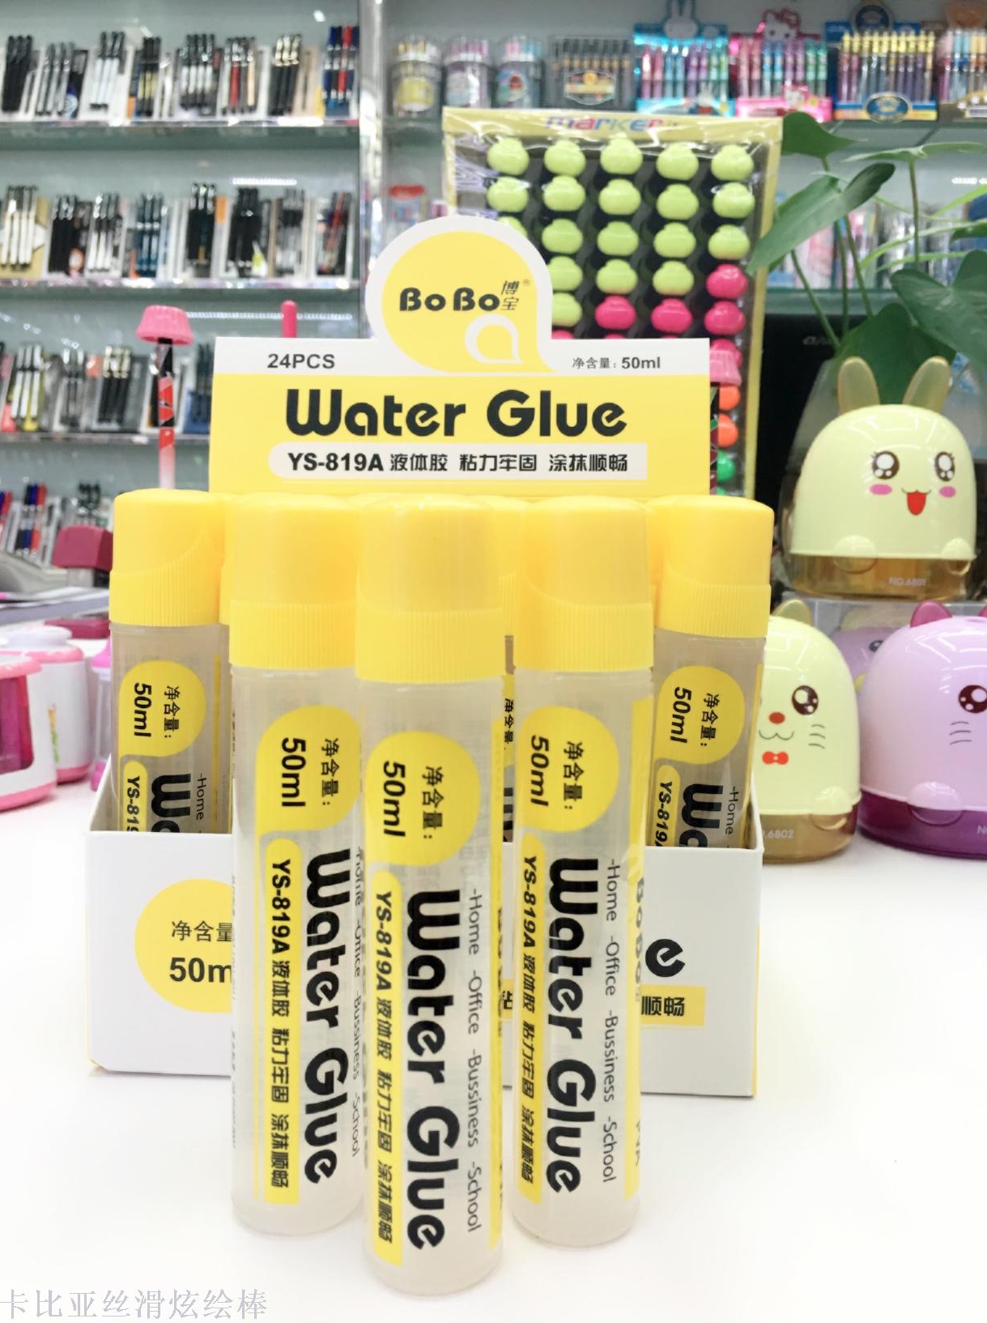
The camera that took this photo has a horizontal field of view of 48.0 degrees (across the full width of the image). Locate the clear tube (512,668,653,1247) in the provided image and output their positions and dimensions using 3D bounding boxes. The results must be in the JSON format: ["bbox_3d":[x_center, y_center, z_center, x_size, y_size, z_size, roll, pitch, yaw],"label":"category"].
[{"bbox_3d":[0.018,0.058,0.230,0.027,0.118,0.027,1,7,0],"label":"clear tube"}]

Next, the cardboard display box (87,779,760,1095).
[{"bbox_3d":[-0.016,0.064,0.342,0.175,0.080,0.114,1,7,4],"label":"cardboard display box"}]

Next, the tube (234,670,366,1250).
[{"bbox_3d":[-0.041,0.057,0.233,0.027,0.118,0.027,1,7,0],"label":"tube"}]

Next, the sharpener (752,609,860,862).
[{"bbox_3d":[0.129,0.028,0.522,0.085,0.112,0.085,1,7,5],"label":"sharpener"}]

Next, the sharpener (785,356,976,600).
[{"bbox_3d":[0.192,-0.091,0.544,0.087,0.115,0.087,0,7,-1],"label":"sharpener"}]

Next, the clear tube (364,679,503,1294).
[{"bbox_3d":[-0.012,0.060,0.215,0.027,0.118,0.027,1,7,0],"label":"clear tube"}]

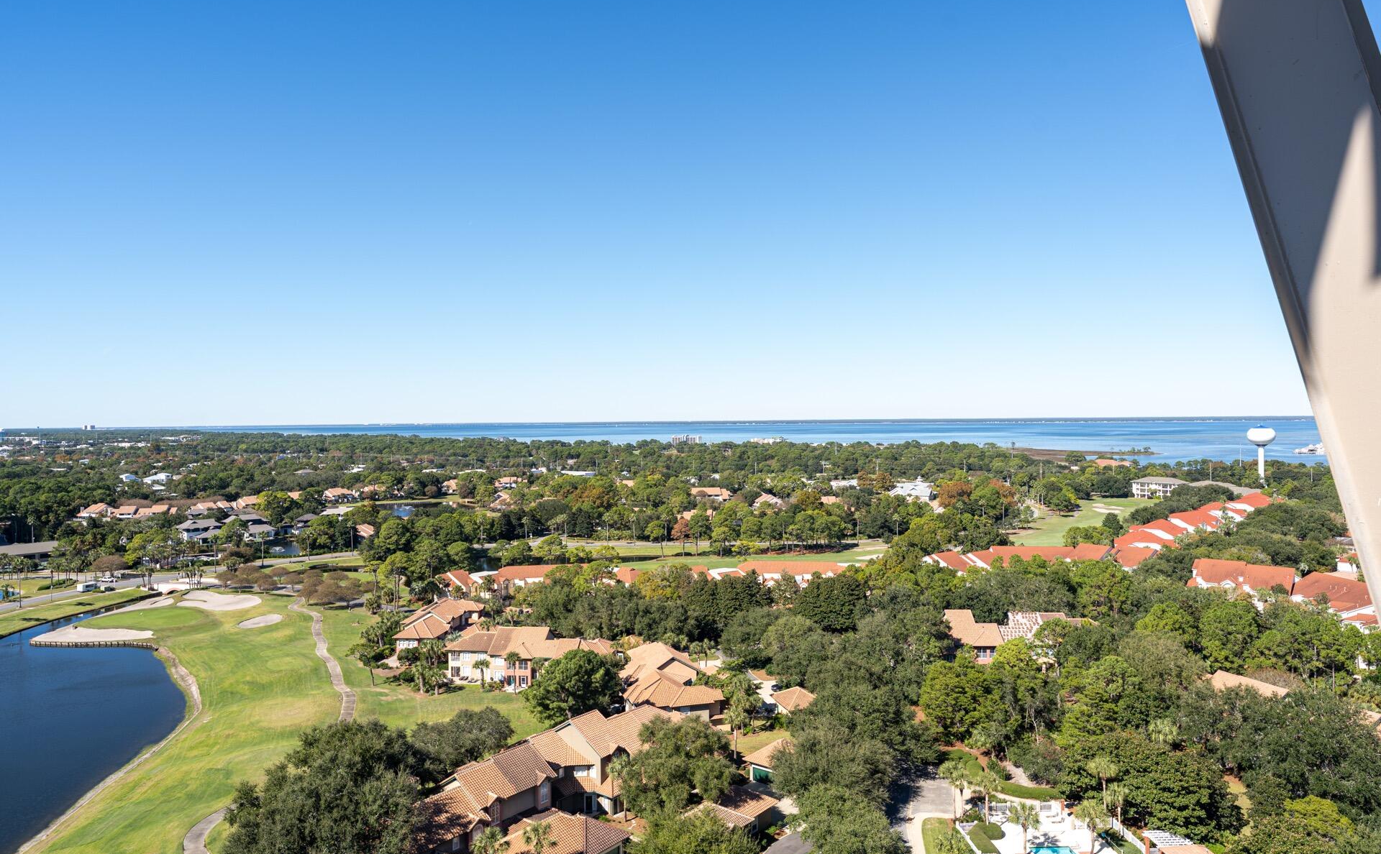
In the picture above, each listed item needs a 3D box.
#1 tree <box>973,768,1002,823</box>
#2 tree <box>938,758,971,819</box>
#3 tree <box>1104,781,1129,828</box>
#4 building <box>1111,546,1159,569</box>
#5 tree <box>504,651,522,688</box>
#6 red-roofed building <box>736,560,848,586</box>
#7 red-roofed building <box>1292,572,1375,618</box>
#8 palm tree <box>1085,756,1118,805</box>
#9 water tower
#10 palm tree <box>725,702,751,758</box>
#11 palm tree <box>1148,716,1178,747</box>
[{"bbox_3d":[38.969,49.027,110.870,3.900,7.910,3.900,0,1,19],"label":"tree"},{"bbox_3d":[35.609,48.857,113.607,4.360,8.250,4.360,0,1,17],"label":"tree"},{"bbox_3d":[59.023,52.220,116.455,3.100,6.400,3.100,0,1,20],"label":"tree"},{"bbox_3d":[149.764,46.372,281.453,14.000,9.500,12.500,-1,1,-42],"label":"building"},{"bbox_3d":[-34.794,48.654,166.850,3.460,8.780,3.460,-1,1,-12],"label":"tree"},{"bbox_3d":[32.758,47.513,269.955,34.500,9.200,13.500,0,1,8],"label":"red-roofed building"},{"bbox_3d":[174.463,46.506,223.451,17.500,10.000,20.000,-1,1,-34],"label":"red-roofed building"},{"bbox_3d":[55.256,48.453,113.087,4.270,8.720,4.270,0,1,26],"label":"palm tree"},{"bbox_3d":[404.486,22.143,597.779,17.300,45.200,17.300,0,1,34],"label":"water tower"},{"bbox_3d":[7.389,48.555,134.745,4.140,8.910,4.140,0,1,3],"label":"palm tree"},{"bbox_3d":[69.948,47.759,124.929,4.550,9.590,4.550,0,1,29],"label":"palm tree"}]

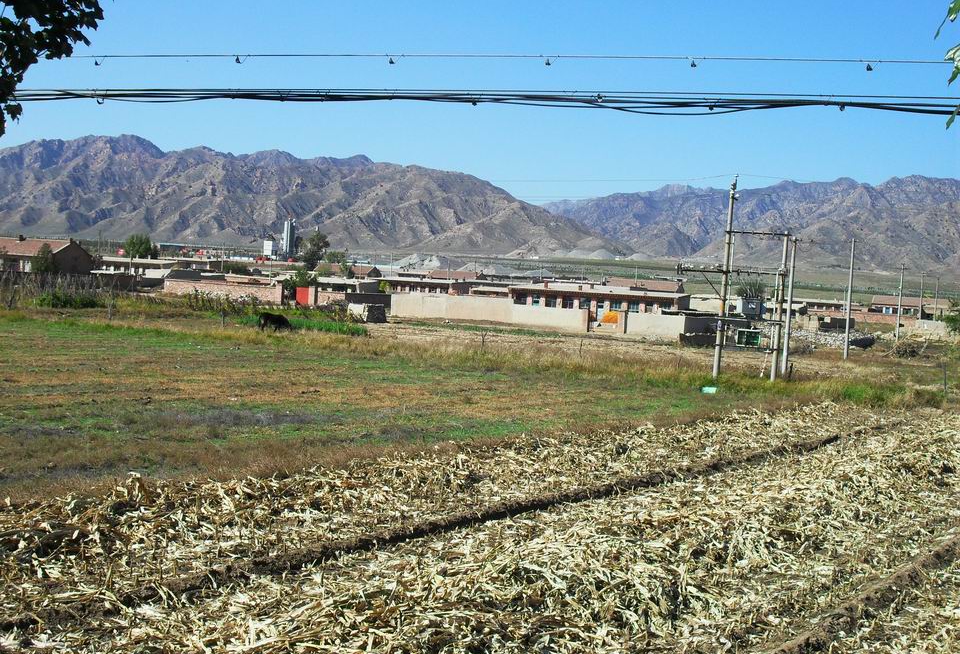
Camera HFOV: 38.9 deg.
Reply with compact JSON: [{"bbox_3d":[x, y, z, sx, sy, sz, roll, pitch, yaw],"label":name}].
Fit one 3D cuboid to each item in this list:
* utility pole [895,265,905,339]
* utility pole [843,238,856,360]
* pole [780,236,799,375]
[{"bbox_3d":[34.596,-1.948,111.802,0.250,6.480,0.250,3,3,0],"label":"utility pole"},{"bbox_3d":[20.373,-1.524,74.796,0.230,6.690,0.230,3,4,0],"label":"utility pole"},{"bbox_3d":[14.547,-0.941,63.801,0.230,6.520,0.230,3,3,0],"label":"pole"}]

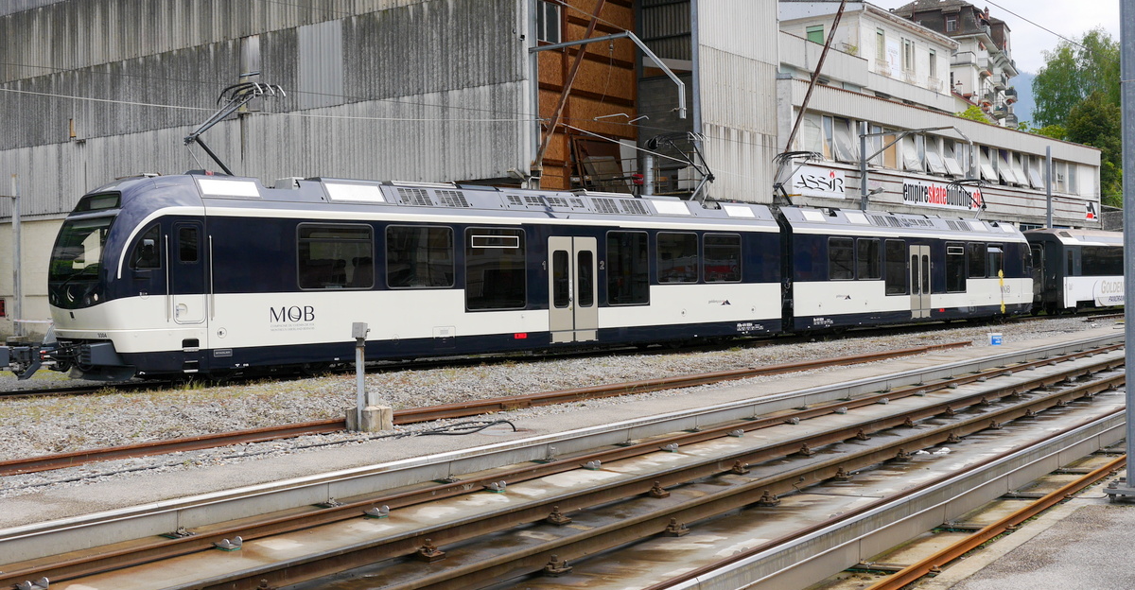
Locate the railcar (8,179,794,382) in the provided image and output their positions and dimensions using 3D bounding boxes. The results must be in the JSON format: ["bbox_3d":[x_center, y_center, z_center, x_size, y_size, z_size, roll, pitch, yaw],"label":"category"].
[{"bbox_3d":[-2.079,-0.407,28.771,2.650,3.660,19.635,0,1,44],"label":"railcar"}]

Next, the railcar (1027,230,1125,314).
[{"bbox_3d":[24.808,-1.061,61.178,2.650,3.550,18.900,-1,1,39],"label":"railcar"}]

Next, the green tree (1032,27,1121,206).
[{"bbox_3d":[45.076,-15.302,115.000,8.800,16.500,8.800,-1,1,21],"label":"green tree"}]

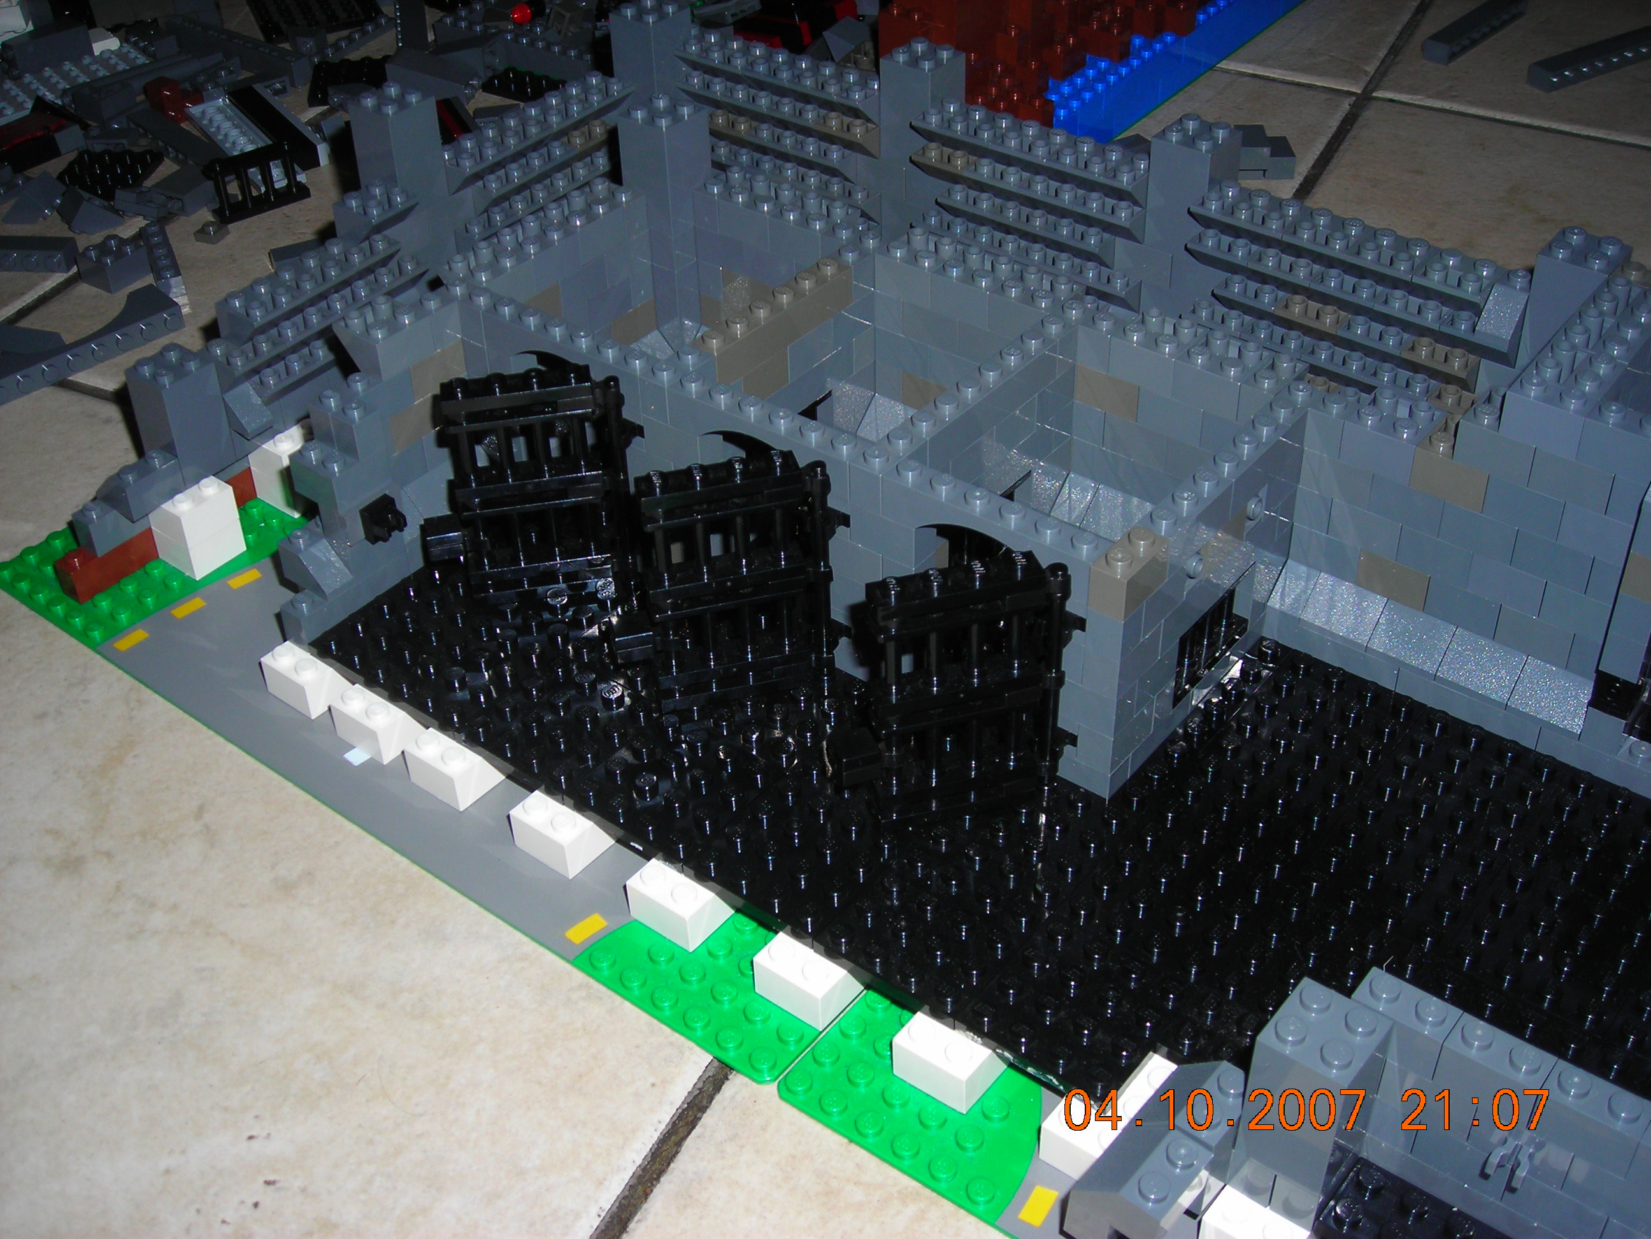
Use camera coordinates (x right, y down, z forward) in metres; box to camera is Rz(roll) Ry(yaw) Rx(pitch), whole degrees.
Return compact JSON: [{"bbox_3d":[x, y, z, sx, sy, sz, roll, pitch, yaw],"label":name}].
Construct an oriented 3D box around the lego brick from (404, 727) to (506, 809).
[{"bbox_3d":[-0.078,0.029,0.415,0.016,0.011,0.016,25,46,30],"label":"lego brick"}]

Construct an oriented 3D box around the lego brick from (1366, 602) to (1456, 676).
[{"bbox_3d":[0.124,0.002,0.410,0.016,0.010,0.016,25,46,29],"label":"lego brick"}]

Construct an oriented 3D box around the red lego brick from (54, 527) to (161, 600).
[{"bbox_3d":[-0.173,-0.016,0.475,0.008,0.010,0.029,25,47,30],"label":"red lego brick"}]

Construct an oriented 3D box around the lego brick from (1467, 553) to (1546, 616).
[{"bbox_3d":[0.140,-0.010,0.394,0.016,0.010,0.013,25,46,29],"label":"lego brick"}]

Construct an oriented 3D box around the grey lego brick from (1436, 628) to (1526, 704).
[{"bbox_3d":[0.136,0.008,0.401,0.016,0.010,0.016,25,47,30],"label":"grey lego brick"}]

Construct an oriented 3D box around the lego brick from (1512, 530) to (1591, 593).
[{"bbox_3d":[0.143,-0.013,0.381,0.016,0.010,0.008,25,47,30],"label":"lego brick"}]

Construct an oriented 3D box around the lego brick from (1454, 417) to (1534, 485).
[{"bbox_3d":[0.133,-0.034,0.383,0.016,0.010,0.008,25,46,30],"label":"lego brick"}]

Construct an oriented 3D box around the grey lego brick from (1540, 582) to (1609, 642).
[{"bbox_3d":[0.152,-0.003,0.390,0.016,0.010,0.008,25,46,30],"label":"grey lego brick"}]

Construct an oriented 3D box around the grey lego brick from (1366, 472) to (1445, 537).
[{"bbox_3d":[0.119,-0.025,0.397,0.016,0.010,0.008,25,47,30],"label":"grey lego brick"}]

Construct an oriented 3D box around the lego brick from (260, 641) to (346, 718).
[{"bbox_3d":[-0.115,0.011,0.440,0.016,0.011,0.016,25,46,30],"label":"lego brick"}]

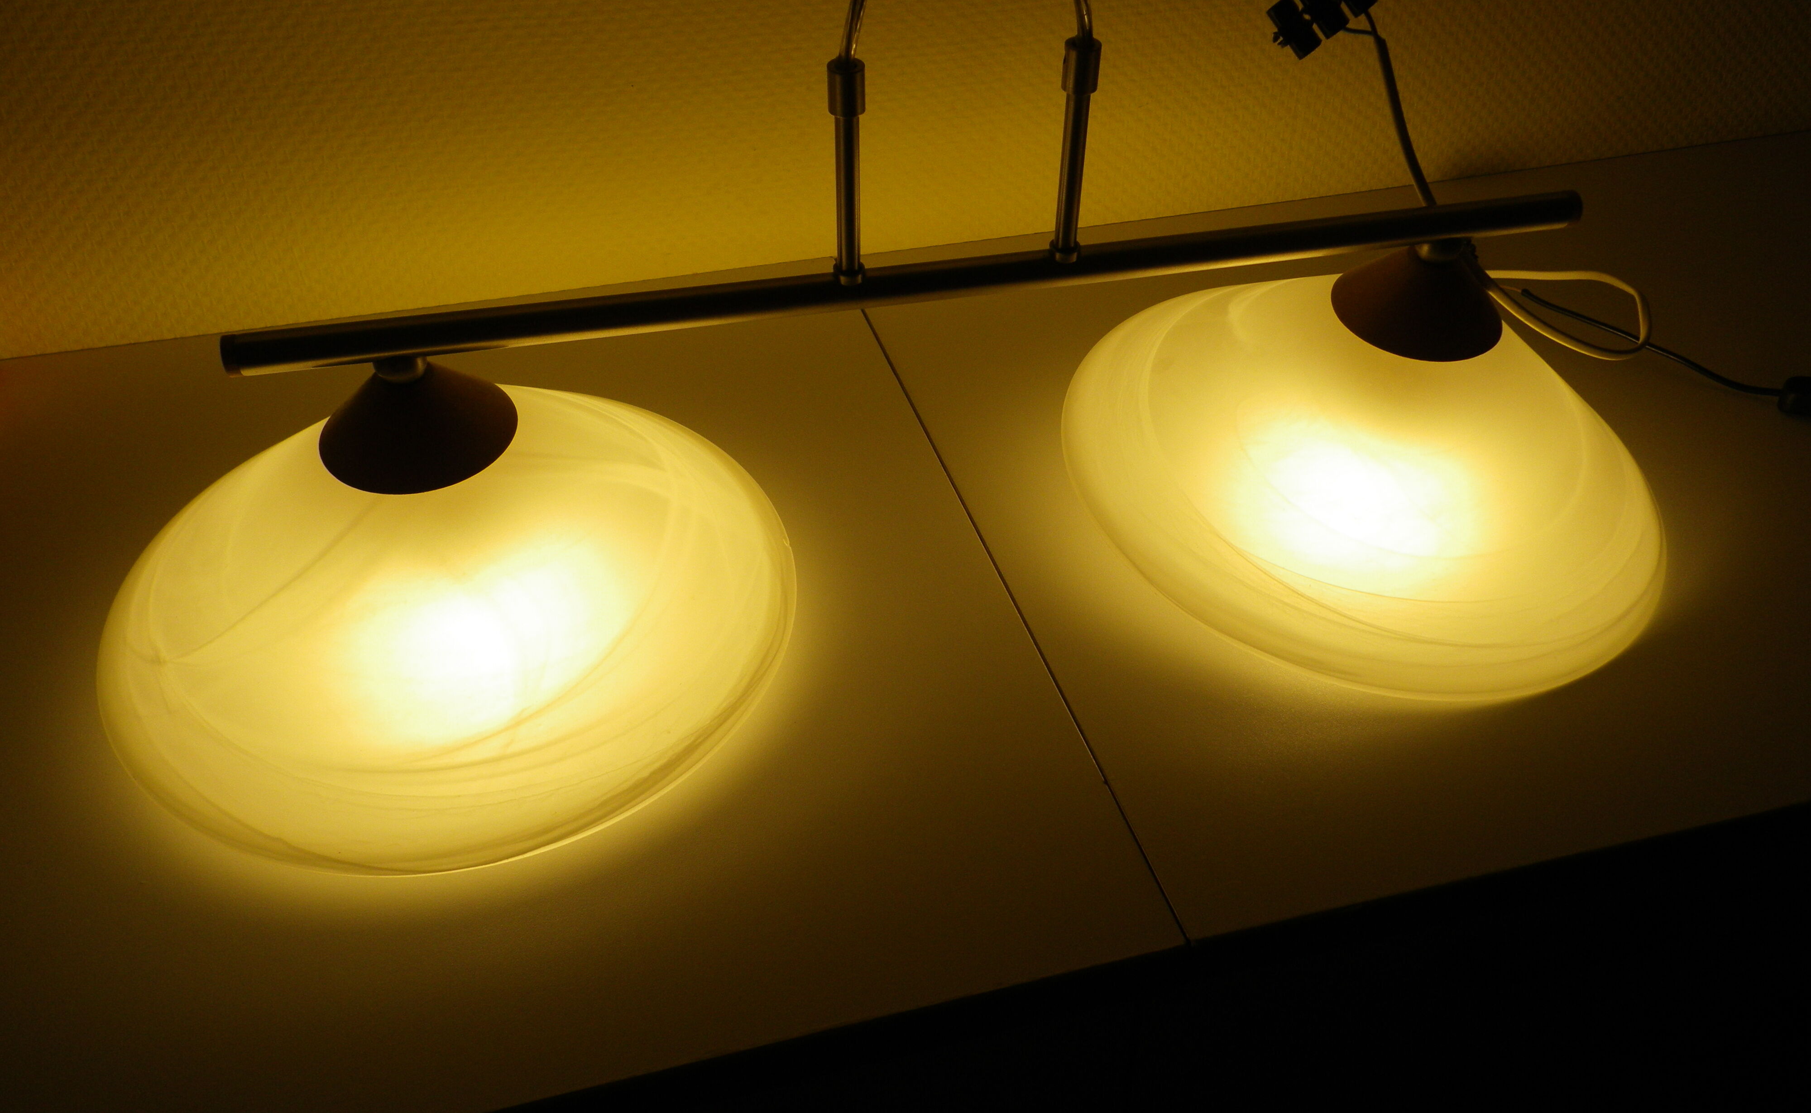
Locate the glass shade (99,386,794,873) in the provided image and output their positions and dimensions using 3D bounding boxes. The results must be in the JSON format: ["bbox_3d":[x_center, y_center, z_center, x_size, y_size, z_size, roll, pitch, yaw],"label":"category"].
[{"bbox_3d":[-0.207,-0.013,0.656,0.310,0.124,0.310,-7,42,-10],"label":"glass shade"}]

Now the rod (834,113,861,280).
[{"bbox_3d":[-0.023,-0.145,0.590,0.011,0.071,0.011,-8,42,-9],"label":"rod"}]

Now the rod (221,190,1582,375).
[{"bbox_3d":[0.019,-0.119,0.624,0.589,0.017,0.017,-8,42,-9],"label":"rod"}]

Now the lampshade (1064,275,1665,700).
[{"bbox_3d":[0.237,-0.078,0.728,0.310,0.124,0.310,-5,44,-11],"label":"lampshade"}]

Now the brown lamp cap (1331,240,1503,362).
[{"bbox_3d":[0.244,-0.129,0.680,0.081,0.037,0.081,3,43,-3],"label":"brown lamp cap"}]

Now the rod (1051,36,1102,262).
[{"bbox_3d":[0.070,-0.166,0.597,0.014,0.092,0.014,-8,42,-9],"label":"rod"}]

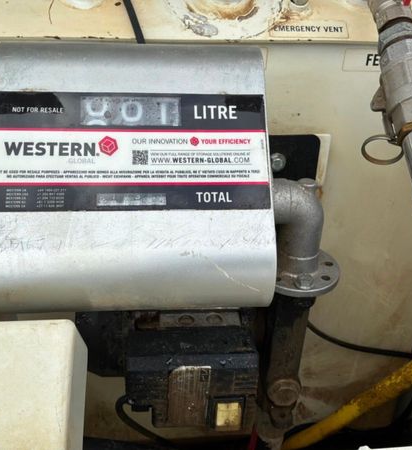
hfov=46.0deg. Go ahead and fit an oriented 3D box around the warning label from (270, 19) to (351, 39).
[{"bbox_3d":[0.109,-0.207,0.515,0.084,0.001,0.024,0,66,-3],"label":"warning label"}]

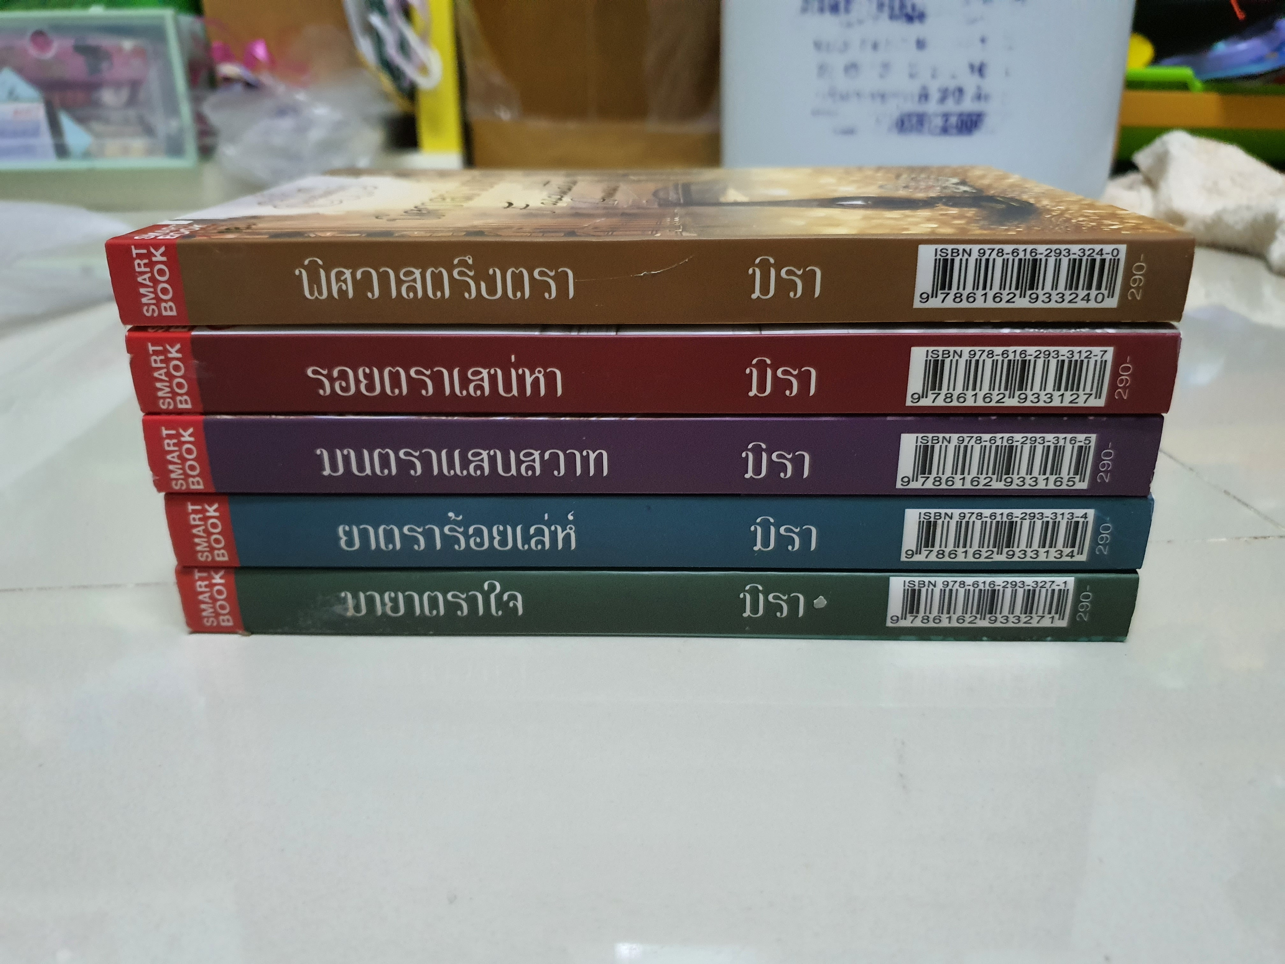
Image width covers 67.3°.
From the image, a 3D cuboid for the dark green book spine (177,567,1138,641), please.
[{"bbox_3d":[0.004,0.000,0.265,0.202,0.016,0.130,0,24,2],"label":"dark green book spine"}]

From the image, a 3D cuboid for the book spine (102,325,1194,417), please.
[{"bbox_3d":[0.003,-0.047,0.247,0.202,0.016,0.130,0,24,2],"label":"book spine"}]

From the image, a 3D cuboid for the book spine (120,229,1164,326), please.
[{"bbox_3d":[0.002,-0.064,0.242,0.202,0.016,0.130,0,24,2],"label":"book spine"}]

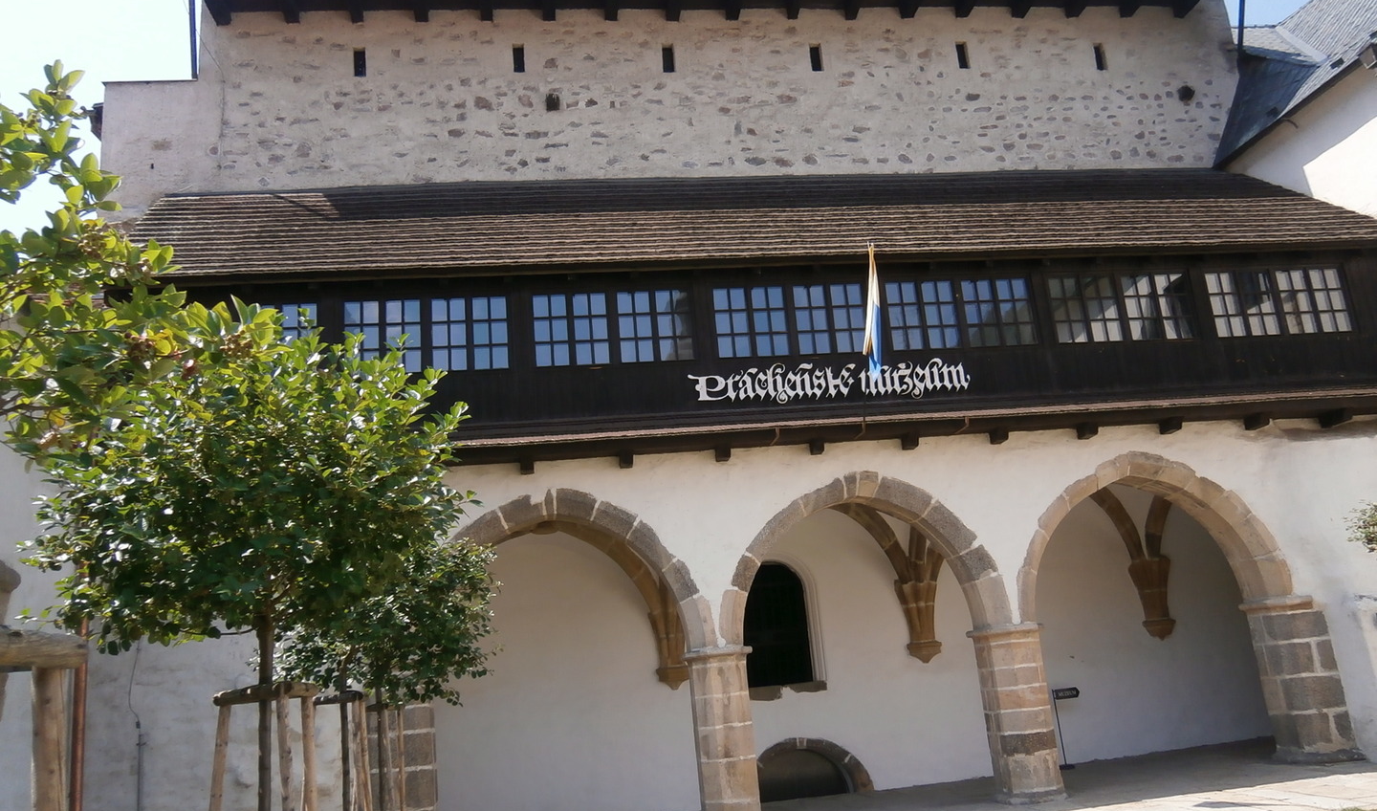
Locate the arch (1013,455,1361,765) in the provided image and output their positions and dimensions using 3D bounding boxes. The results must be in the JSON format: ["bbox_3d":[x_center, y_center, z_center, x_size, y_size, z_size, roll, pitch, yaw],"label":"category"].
[{"bbox_3d":[6.471,2.754,14.039,4.419,4.237,0.550,-3,-12,-9],"label":"arch"}]

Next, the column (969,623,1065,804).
[{"bbox_3d":[3.882,3.595,12.212,0.663,1.988,0.587,-3,-13,-7],"label":"column"}]

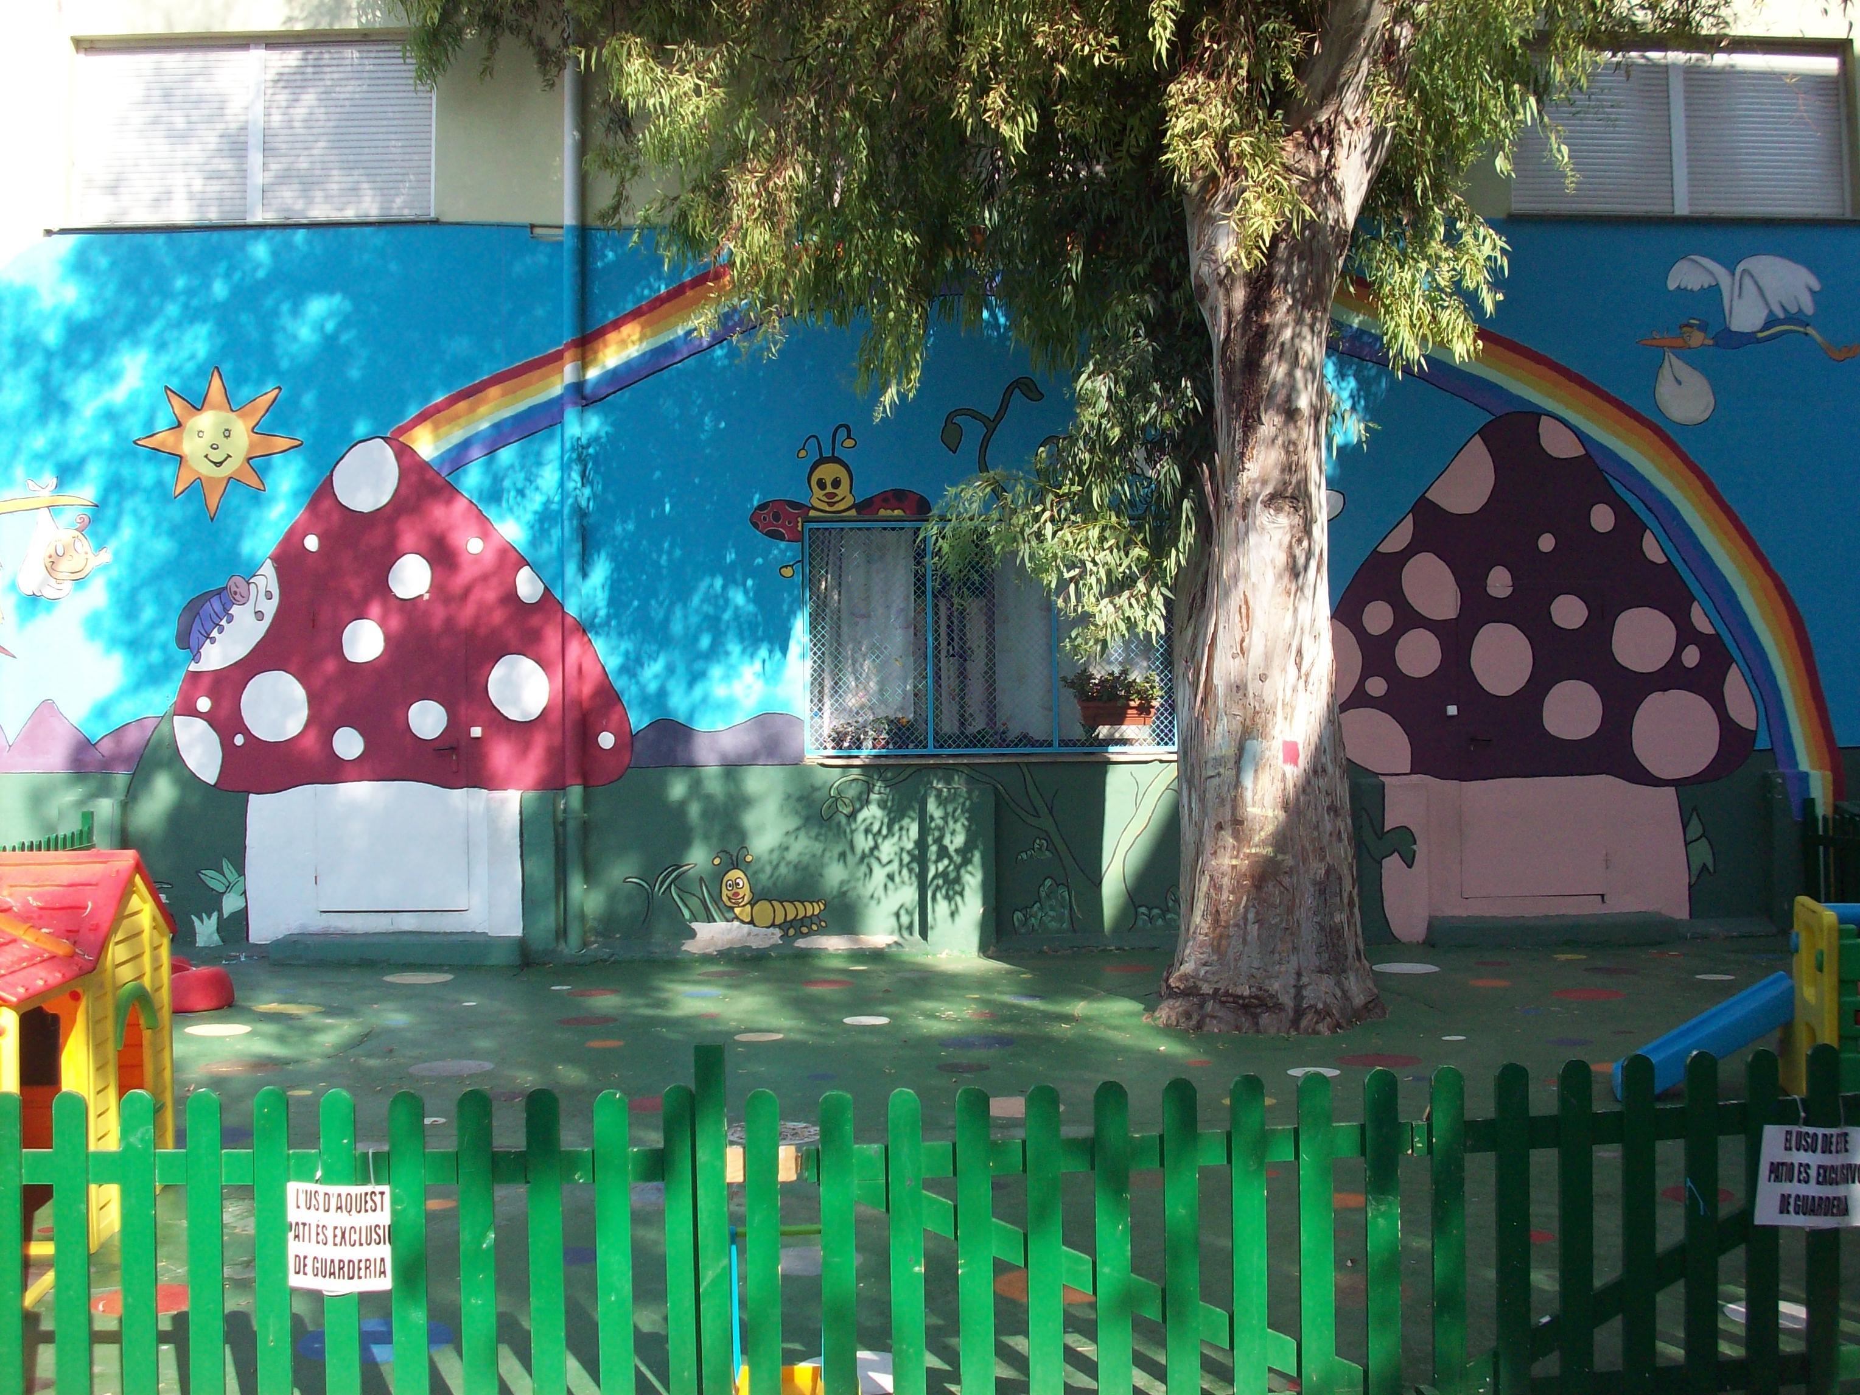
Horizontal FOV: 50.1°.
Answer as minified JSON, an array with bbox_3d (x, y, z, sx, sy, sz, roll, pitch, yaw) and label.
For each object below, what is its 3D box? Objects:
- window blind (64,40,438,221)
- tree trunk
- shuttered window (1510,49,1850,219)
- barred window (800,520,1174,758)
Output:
[{"bbox_3d":[-4.382,-3.660,12.905,2.304,1.196,0.100,-1,-1,-2],"label":"window blind"},{"bbox_3d":[1.640,-0.580,9.600,1.130,4.220,1.050,-1,-1,-2],"label":"tree trunk"},{"bbox_3d":[4.995,-3.746,13.235,2.266,1.095,0.100,-1,-1,-2],"label":"shuttered window"},{"bbox_3d":[0.404,-0.387,12.872,2.432,1.506,0.150,-1,-1,-2],"label":"barred window"}]

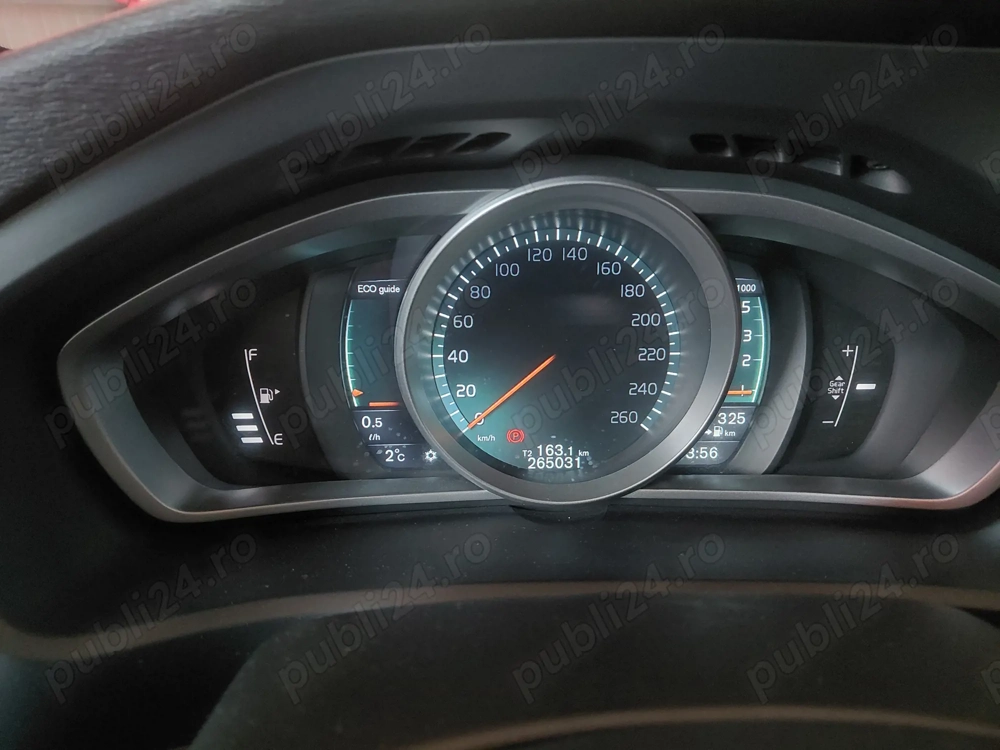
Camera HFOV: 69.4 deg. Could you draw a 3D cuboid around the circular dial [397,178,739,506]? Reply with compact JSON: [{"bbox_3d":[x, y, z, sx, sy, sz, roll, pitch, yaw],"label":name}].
[{"bbox_3d":[0.025,-0.012,0.281,0.128,0.128,0.032,-1,12,-3],"label":"circular dial"}]

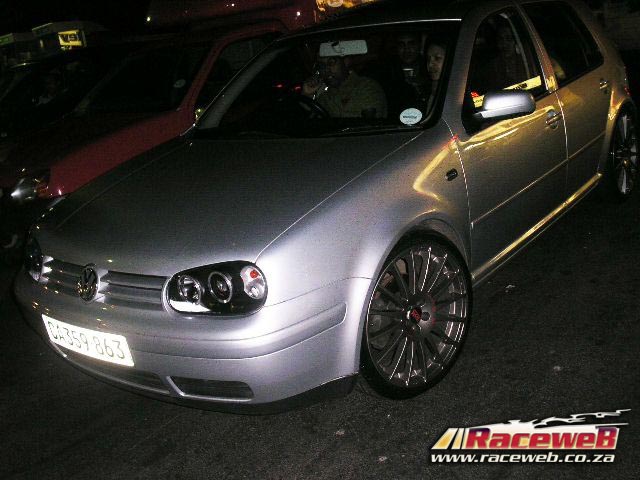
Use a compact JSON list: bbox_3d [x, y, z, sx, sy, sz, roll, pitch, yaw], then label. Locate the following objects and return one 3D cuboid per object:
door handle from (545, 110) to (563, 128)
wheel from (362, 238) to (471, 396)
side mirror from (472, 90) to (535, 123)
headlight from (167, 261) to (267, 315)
[{"bbox_3d":[1.150,-0.598,3.455,0.050,0.058,0.180,6,22,38],"label":"door handle"},{"bbox_3d":[0.307,0.272,2.684,0.630,0.630,0.220,-20,21,-35],"label":"wheel"},{"bbox_3d":[0.781,-0.561,2.978,0.220,0.145,0.150,6,22,38],"label":"side mirror"},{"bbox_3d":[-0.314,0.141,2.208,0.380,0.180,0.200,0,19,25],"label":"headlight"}]

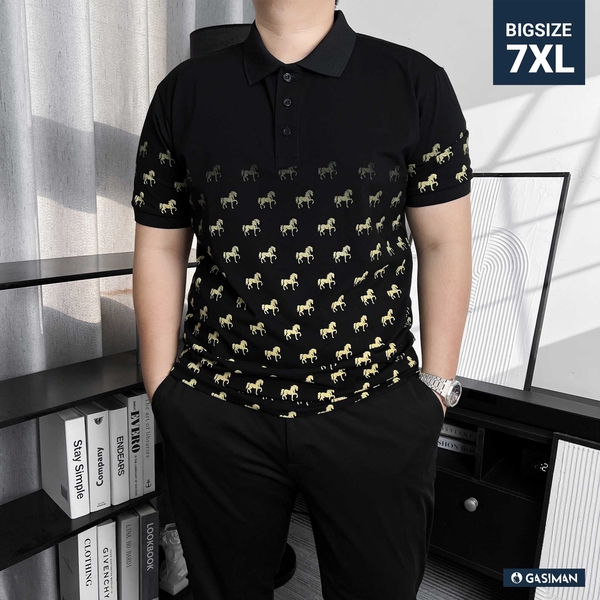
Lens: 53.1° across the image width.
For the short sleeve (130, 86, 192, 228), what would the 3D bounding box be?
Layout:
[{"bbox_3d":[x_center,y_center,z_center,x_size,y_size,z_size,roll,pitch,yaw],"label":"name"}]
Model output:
[{"bbox_3d":[-0.222,-0.233,0.975,0.110,0.215,0.150,5,12,6],"label":"short sleeve"}]

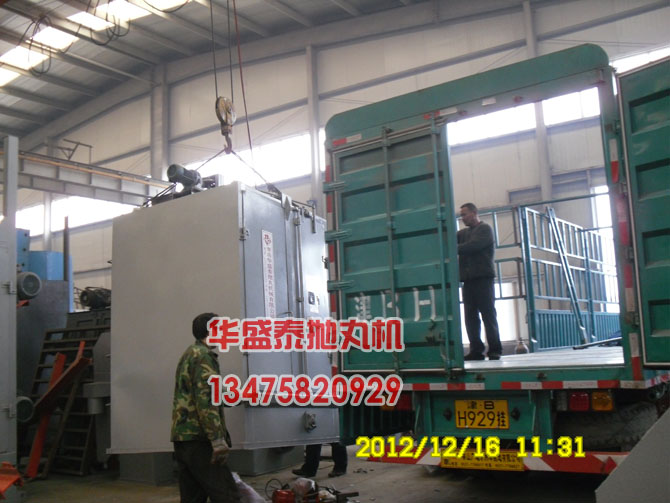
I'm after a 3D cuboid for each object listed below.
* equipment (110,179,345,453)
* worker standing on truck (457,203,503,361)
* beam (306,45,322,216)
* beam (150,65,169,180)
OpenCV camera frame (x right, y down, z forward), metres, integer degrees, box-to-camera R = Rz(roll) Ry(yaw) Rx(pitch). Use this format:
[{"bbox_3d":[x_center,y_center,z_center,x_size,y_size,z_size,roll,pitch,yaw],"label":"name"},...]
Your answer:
[{"bbox_3d":[-1.076,0.772,6.793,1.611,2.270,1.533,-10,-15,30],"label":"equipment"},{"bbox_3d":[1.567,0.333,7.400,0.420,1.710,0.520,3,-9,-33],"label":"worker standing on truck"},{"bbox_3d":[-0.478,-0.922,18.016,0.180,9.661,0.300,-8,-9,33],"label":"beam"},{"bbox_3d":[-5.477,-0.787,21.364,0.500,10.726,0.280,-8,-9,33],"label":"beam"}]

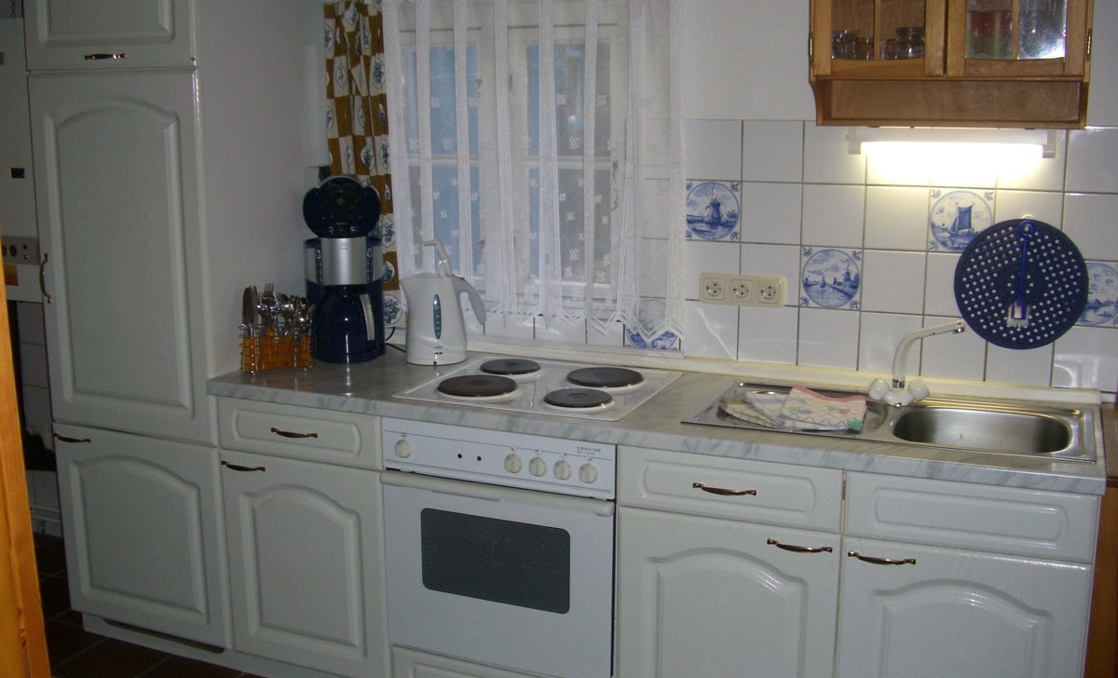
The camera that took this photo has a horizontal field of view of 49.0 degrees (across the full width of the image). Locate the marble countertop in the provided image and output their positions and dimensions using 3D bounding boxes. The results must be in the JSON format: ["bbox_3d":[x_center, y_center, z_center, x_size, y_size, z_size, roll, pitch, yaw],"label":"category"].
[{"bbox_3d":[0.173,0.146,2.934,2.096,0.038,0.603,5,12,23],"label":"marble countertop"}]

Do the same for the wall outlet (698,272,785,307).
[{"bbox_3d":[0.462,-0.122,3.084,0.222,0.078,0.015,5,12,23],"label":"wall outlet"}]

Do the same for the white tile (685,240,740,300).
[{"bbox_3d":[0.387,-0.174,3.121,0.150,0.150,0.008,5,12,23],"label":"white tile"}]

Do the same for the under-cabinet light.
[{"bbox_3d":[0.888,-0.450,2.794,0.468,0.072,0.075,5,12,23],"label":"under-cabinet light"}]

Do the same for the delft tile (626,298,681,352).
[{"bbox_3d":[0.247,-0.035,3.211,0.150,0.150,0.008,5,12,23],"label":"delft tile"}]

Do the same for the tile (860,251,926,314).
[{"bbox_3d":[0.797,-0.137,2.927,0.150,0.150,0.009,5,12,24],"label":"tile"}]

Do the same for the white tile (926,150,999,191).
[{"bbox_3d":[0.935,-0.422,2.825,0.150,0.150,0.008,5,12,23],"label":"white tile"}]

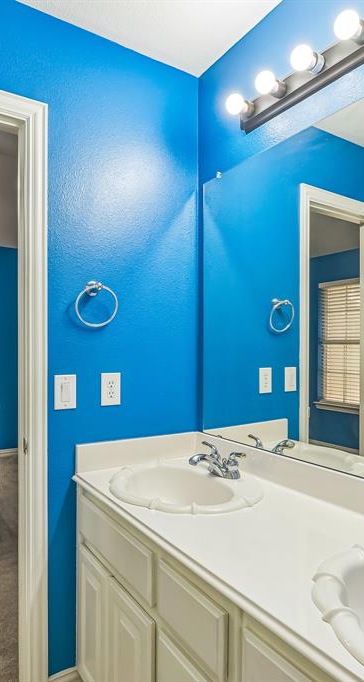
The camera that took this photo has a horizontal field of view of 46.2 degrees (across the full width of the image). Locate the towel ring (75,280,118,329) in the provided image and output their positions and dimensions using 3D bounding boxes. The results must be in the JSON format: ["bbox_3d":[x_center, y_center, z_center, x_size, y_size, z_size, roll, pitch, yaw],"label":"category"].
[{"bbox_3d":[-0.317,-0.135,1.558,0.162,0.175,0.072,0,0,-33],"label":"towel ring"}]

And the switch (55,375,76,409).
[{"bbox_3d":[-0.417,0.185,1.533,0.079,0.124,0.010,0,0,-33],"label":"switch"}]

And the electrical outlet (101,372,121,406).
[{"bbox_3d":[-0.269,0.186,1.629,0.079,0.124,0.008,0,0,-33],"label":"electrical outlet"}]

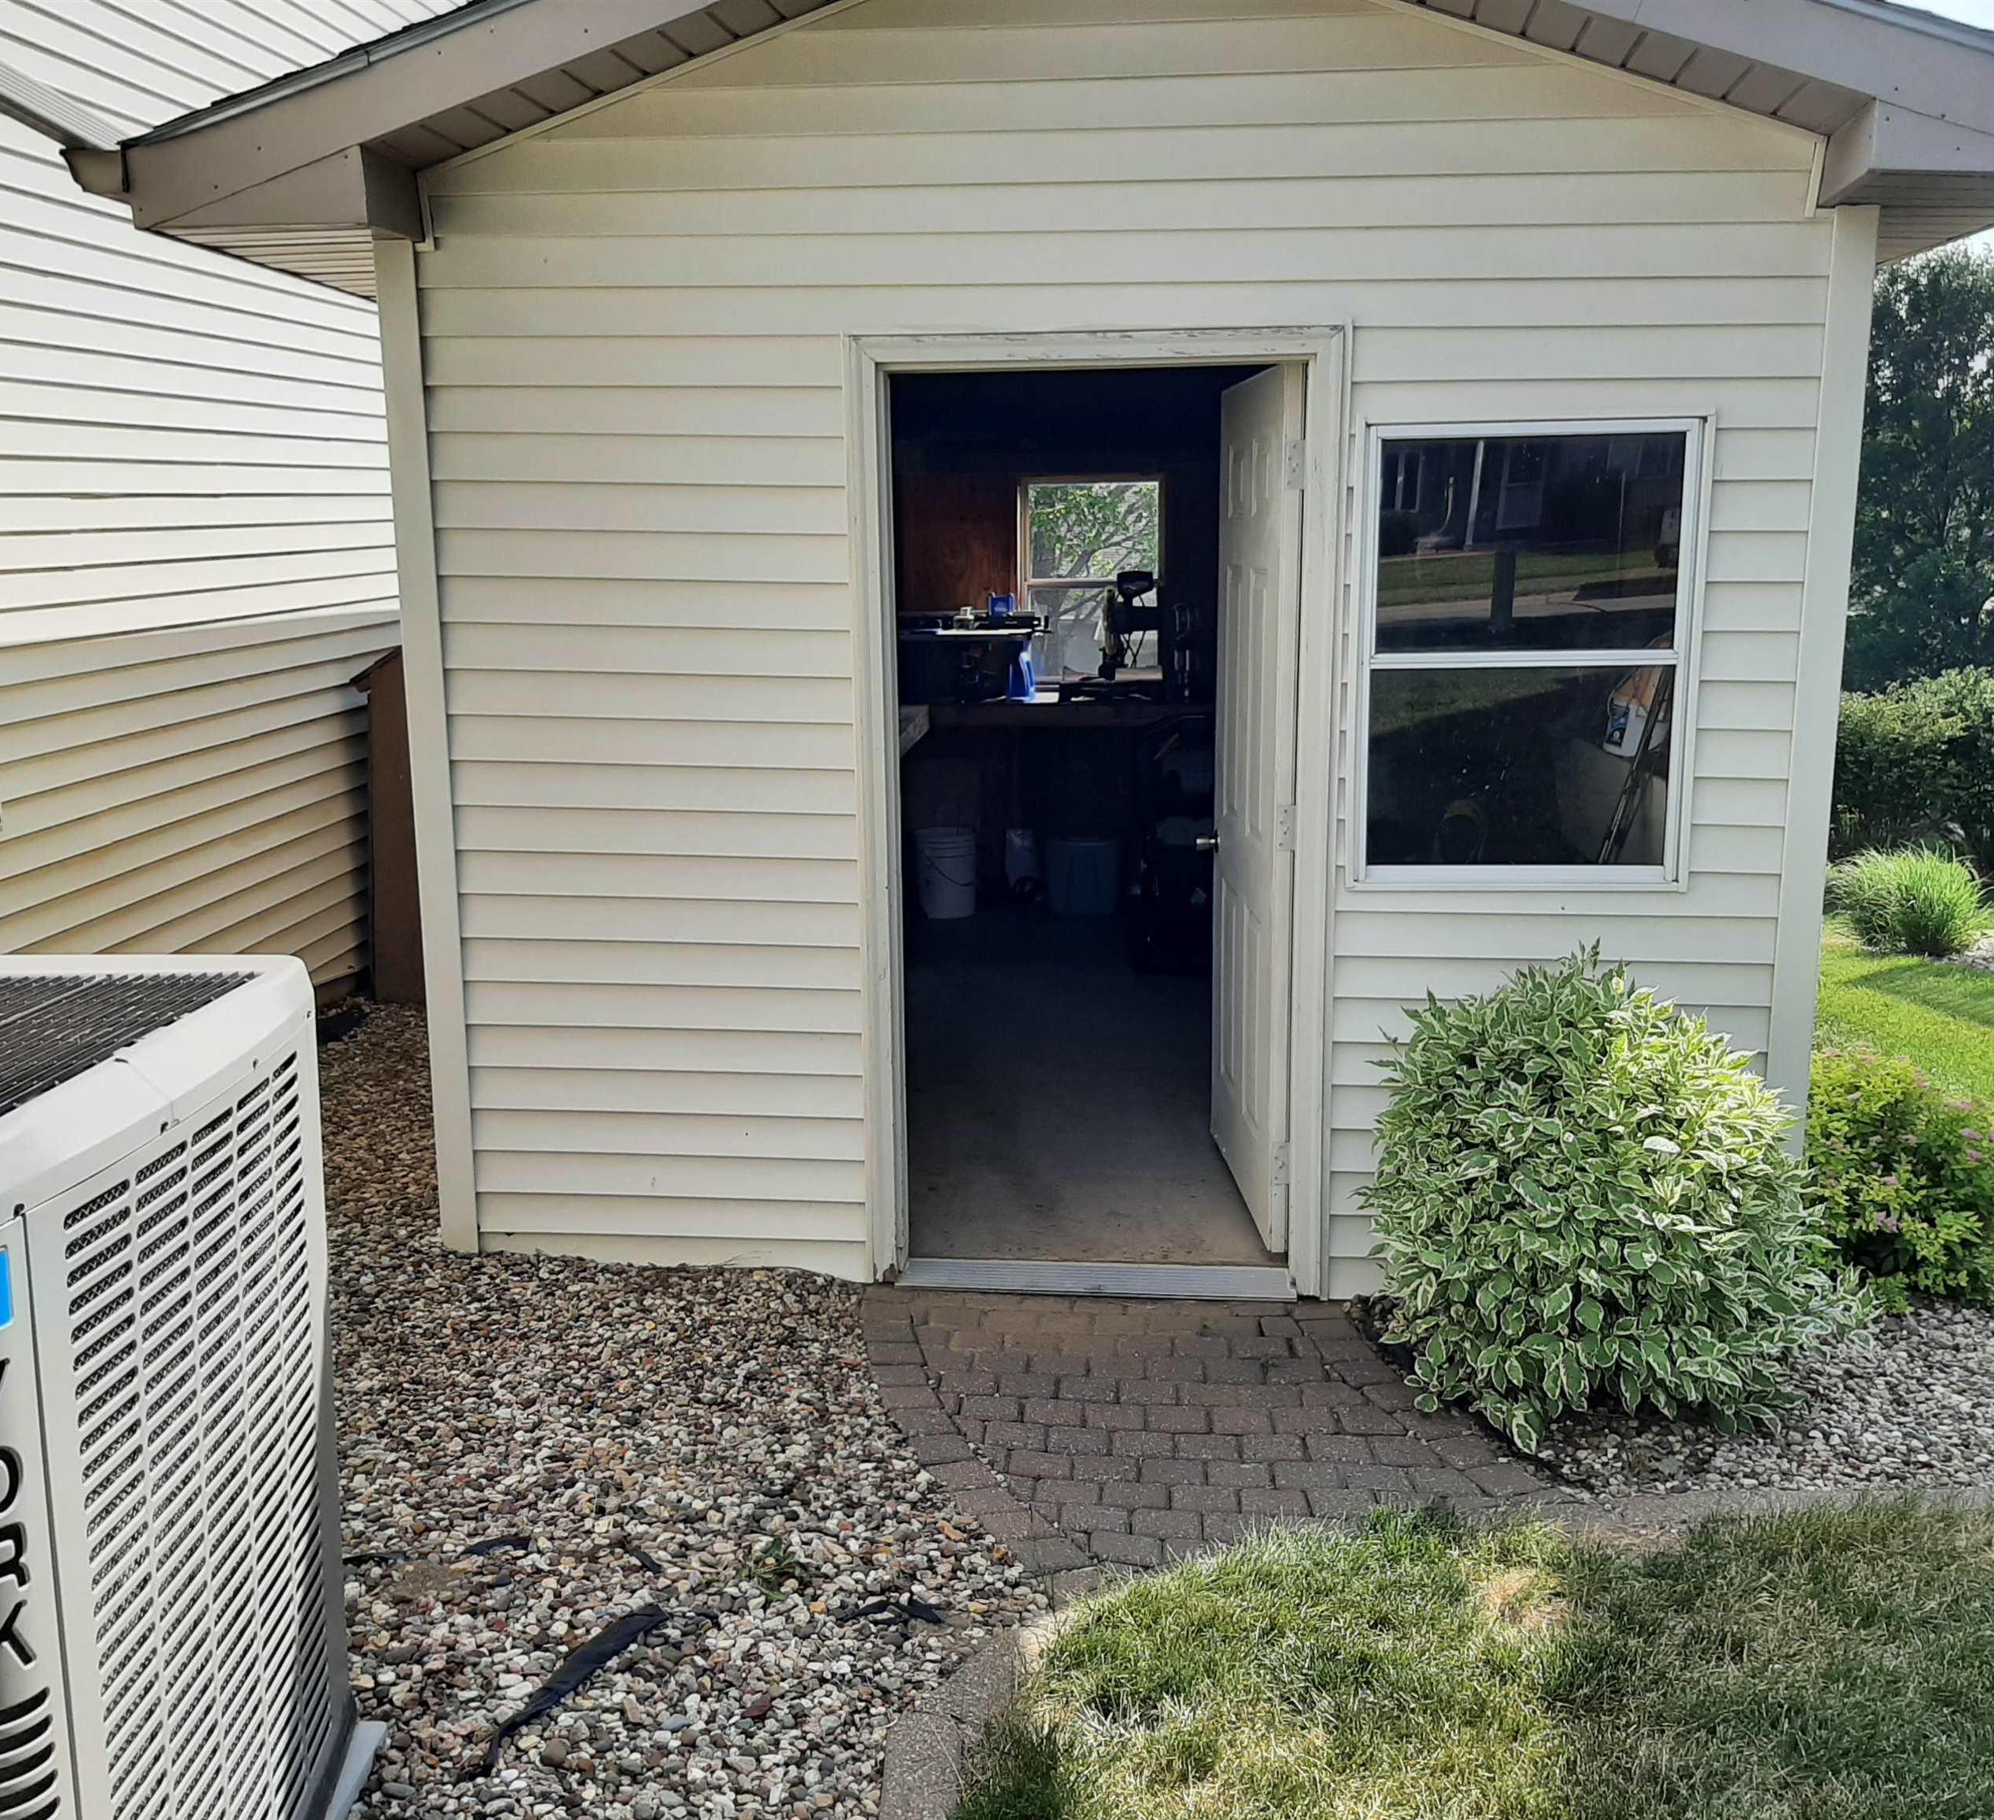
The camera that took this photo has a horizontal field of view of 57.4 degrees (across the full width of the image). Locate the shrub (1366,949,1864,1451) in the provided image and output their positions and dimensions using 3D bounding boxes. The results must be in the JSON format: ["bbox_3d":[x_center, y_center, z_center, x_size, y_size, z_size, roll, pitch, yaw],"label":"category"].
[{"bbox_3d":[1.215,0.544,3.639,0.950,0.900,0.840,1,11,5],"label":"shrub"}]

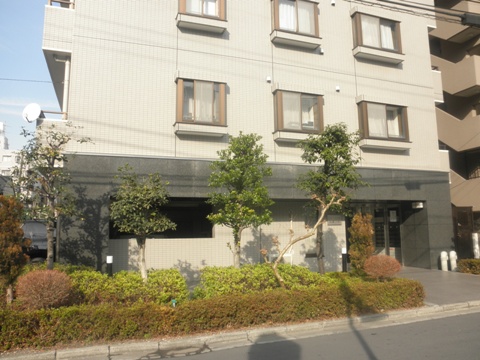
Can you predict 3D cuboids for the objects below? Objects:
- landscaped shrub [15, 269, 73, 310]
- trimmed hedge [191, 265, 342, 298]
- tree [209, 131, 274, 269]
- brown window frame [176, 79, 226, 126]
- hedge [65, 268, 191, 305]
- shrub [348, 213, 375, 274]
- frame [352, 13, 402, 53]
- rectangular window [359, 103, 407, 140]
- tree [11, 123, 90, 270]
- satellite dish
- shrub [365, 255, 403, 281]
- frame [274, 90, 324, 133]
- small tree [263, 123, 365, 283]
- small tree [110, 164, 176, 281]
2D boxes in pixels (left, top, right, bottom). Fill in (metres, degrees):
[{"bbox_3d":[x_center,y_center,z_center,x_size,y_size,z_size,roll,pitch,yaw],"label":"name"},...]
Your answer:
[{"bbox_3d":[-3.059,1.746,6.072,0.809,0.709,0.809,2,-8,-20],"label":"landscaped shrub"},{"bbox_3d":[0.633,2.158,8.036,3.100,0.670,1.200,2,-7,-20],"label":"trimmed hedge"},{"bbox_3d":[0.042,0.661,8.036,1.385,3.370,1.315,-1,-7,0],"label":"tree"},{"bbox_3d":[-0.970,-1.934,9.891,1.250,1.120,0.280,2,-7,-20],"label":"brown window frame"},{"bbox_3d":[-1.953,1.937,6.854,2.000,0.540,1.200,2,-8,-20],"label":"hedge"},{"bbox_3d":[3.374,1.821,10.747,0.710,1.780,0.720,2,-7,-20],"label":"shrub"},{"bbox_3d":[4.365,-4.593,12.316,1.730,1.130,0.280,2,-7,-20],"label":"frame"},{"bbox_3d":[4.438,-1.751,11.937,1.730,1.120,0.280,2,-7,-20],"label":"rectangular window"},{"bbox_3d":[-3.471,0.563,7.103,1.329,3.323,1.263,2,-8,-20],"label":"tree"},{"bbox_3d":[-4.666,-1.518,8.732,0.430,0.450,0.300,0,-7,-3],"label":"satellite dish"},{"bbox_3d":[3.097,1.979,8.397,0.772,0.724,0.772,2,-8,-20],"label":"shrub"},{"bbox_3d":[1.671,-1.851,10.875,1.430,1.120,0.280,2,-7,-20],"label":"frame"},{"bbox_3d":[1.621,0.536,8.365,2.200,3.600,1.500,2,-8,-20],"label":"small tree"},{"bbox_3d":[-1.801,0.976,7.258,1.206,2.568,1.146,2,-8,-20],"label":"small tree"}]

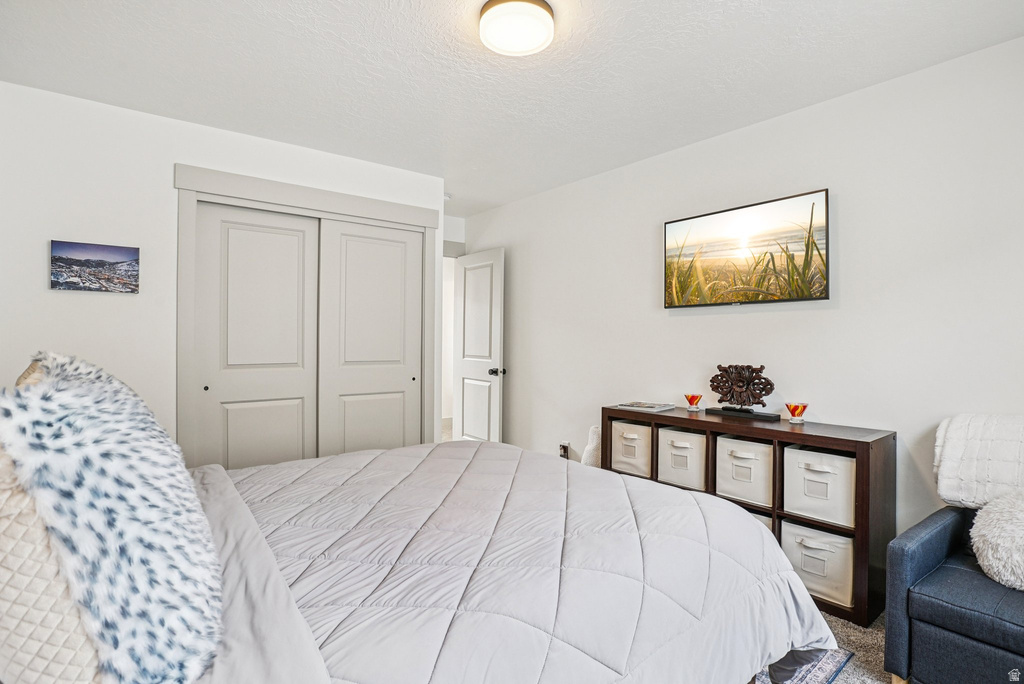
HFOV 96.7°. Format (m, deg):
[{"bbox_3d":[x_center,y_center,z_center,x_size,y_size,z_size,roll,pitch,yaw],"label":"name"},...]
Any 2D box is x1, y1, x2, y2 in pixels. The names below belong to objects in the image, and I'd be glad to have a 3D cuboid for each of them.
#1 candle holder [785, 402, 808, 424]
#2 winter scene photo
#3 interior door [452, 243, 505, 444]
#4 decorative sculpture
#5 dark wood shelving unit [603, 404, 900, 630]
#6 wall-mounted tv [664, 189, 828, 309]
[{"bbox_3d":[1.532,0.384,2.435,0.124,0.096,0.124,-1,1,-41],"label":"candle holder"},{"bbox_3d":[-2.140,-0.382,2.345,0.350,0.250,0.025,-1,1,-37],"label":"winter scene photo"},{"bbox_3d":[-0.312,0.205,4.215,0.700,2.060,0.045,1,1,44],"label":"interior door"},{"bbox_3d":[1.335,0.285,2.655,0.385,0.300,0.090,1,1,44],"label":"decorative sculpture"},{"bbox_3d":[1.218,0.829,2.606,0.385,0.793,1.430,-1,1,-41],"label":"dark wood shelving unit"},{"bbox_3d":[1.290,-0.490,2.617,0.055,0.550,0.910,-1,1,-41],"label":"wall-mounted tv"}]

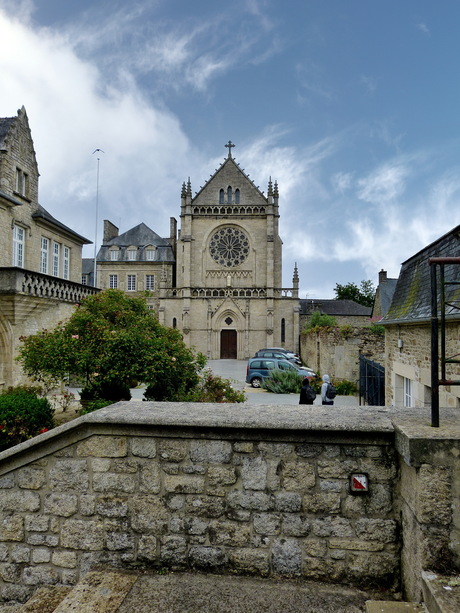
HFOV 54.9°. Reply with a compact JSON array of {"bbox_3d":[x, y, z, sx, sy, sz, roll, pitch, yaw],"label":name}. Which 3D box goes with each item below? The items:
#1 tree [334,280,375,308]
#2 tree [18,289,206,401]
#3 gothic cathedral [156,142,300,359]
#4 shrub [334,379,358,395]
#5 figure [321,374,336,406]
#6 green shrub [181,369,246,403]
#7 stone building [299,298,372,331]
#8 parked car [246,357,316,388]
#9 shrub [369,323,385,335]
[{"bbox_3d":[20.327,1.512,71.673,7.500,11.500,7.500,1,-3,0],"label":"tree"},{"bbox_3d":[-3.950,1.598,14.900,6.200,4.300,5.400,0,-3,0],"label":"tree"},{"bbox_3d":[0.474,-5.970,61.468,16.620,25.440,19.000,1,-3,3],"label":"gothic cathedral"},{"bbox_3d":[6.325,4.322,24.224,1.150,0.850,1.000,1,-3,-11],"label":"shrub"},{"bbox_3d":[3.614,3.373,16.251,0.500,1.720,0.520,0,-3,21],"label":"figure"},{"bbox_3d":[-0.530,3.090,14.300,2.100,1.600,1.700,0,-3,0],"label":"green shrub"},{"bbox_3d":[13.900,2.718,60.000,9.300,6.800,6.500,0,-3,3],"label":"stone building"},{"bbox_3d":[3.300,4.219,28.300,4.380,1.800,1.820,0,-3,4],"label":"parked car"},{"bbox_3d":[7.801,1.183,23.500,0.900,0.620,0.800,2,-3,-17],"label":"shrub"}]

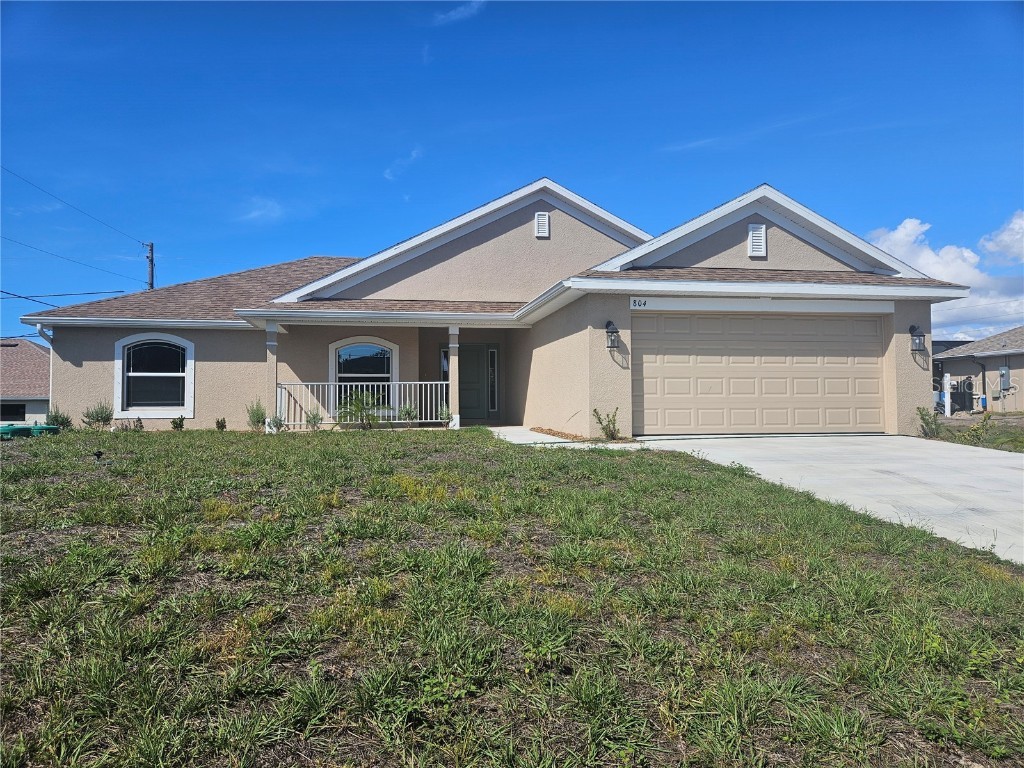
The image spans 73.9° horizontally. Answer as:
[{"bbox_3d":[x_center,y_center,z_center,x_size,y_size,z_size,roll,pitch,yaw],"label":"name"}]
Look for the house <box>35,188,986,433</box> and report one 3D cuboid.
[{"bbox_3d":[-2.303,-1.664,18.559,17.880,5.620,16.950,0,-2,-10],"label":"house"}]

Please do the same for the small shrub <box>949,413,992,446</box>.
[{"bbox_3d":[7.547,0.749,11.200,0.600,0.530,0.520,0,-2,-10],"label":"small shrub"}]

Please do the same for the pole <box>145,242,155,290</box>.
[{"bbox_3d":[-17.456,-2.373,32.876,0.320,8.983,0.300,0,-2,-10],"label":"pole"}]

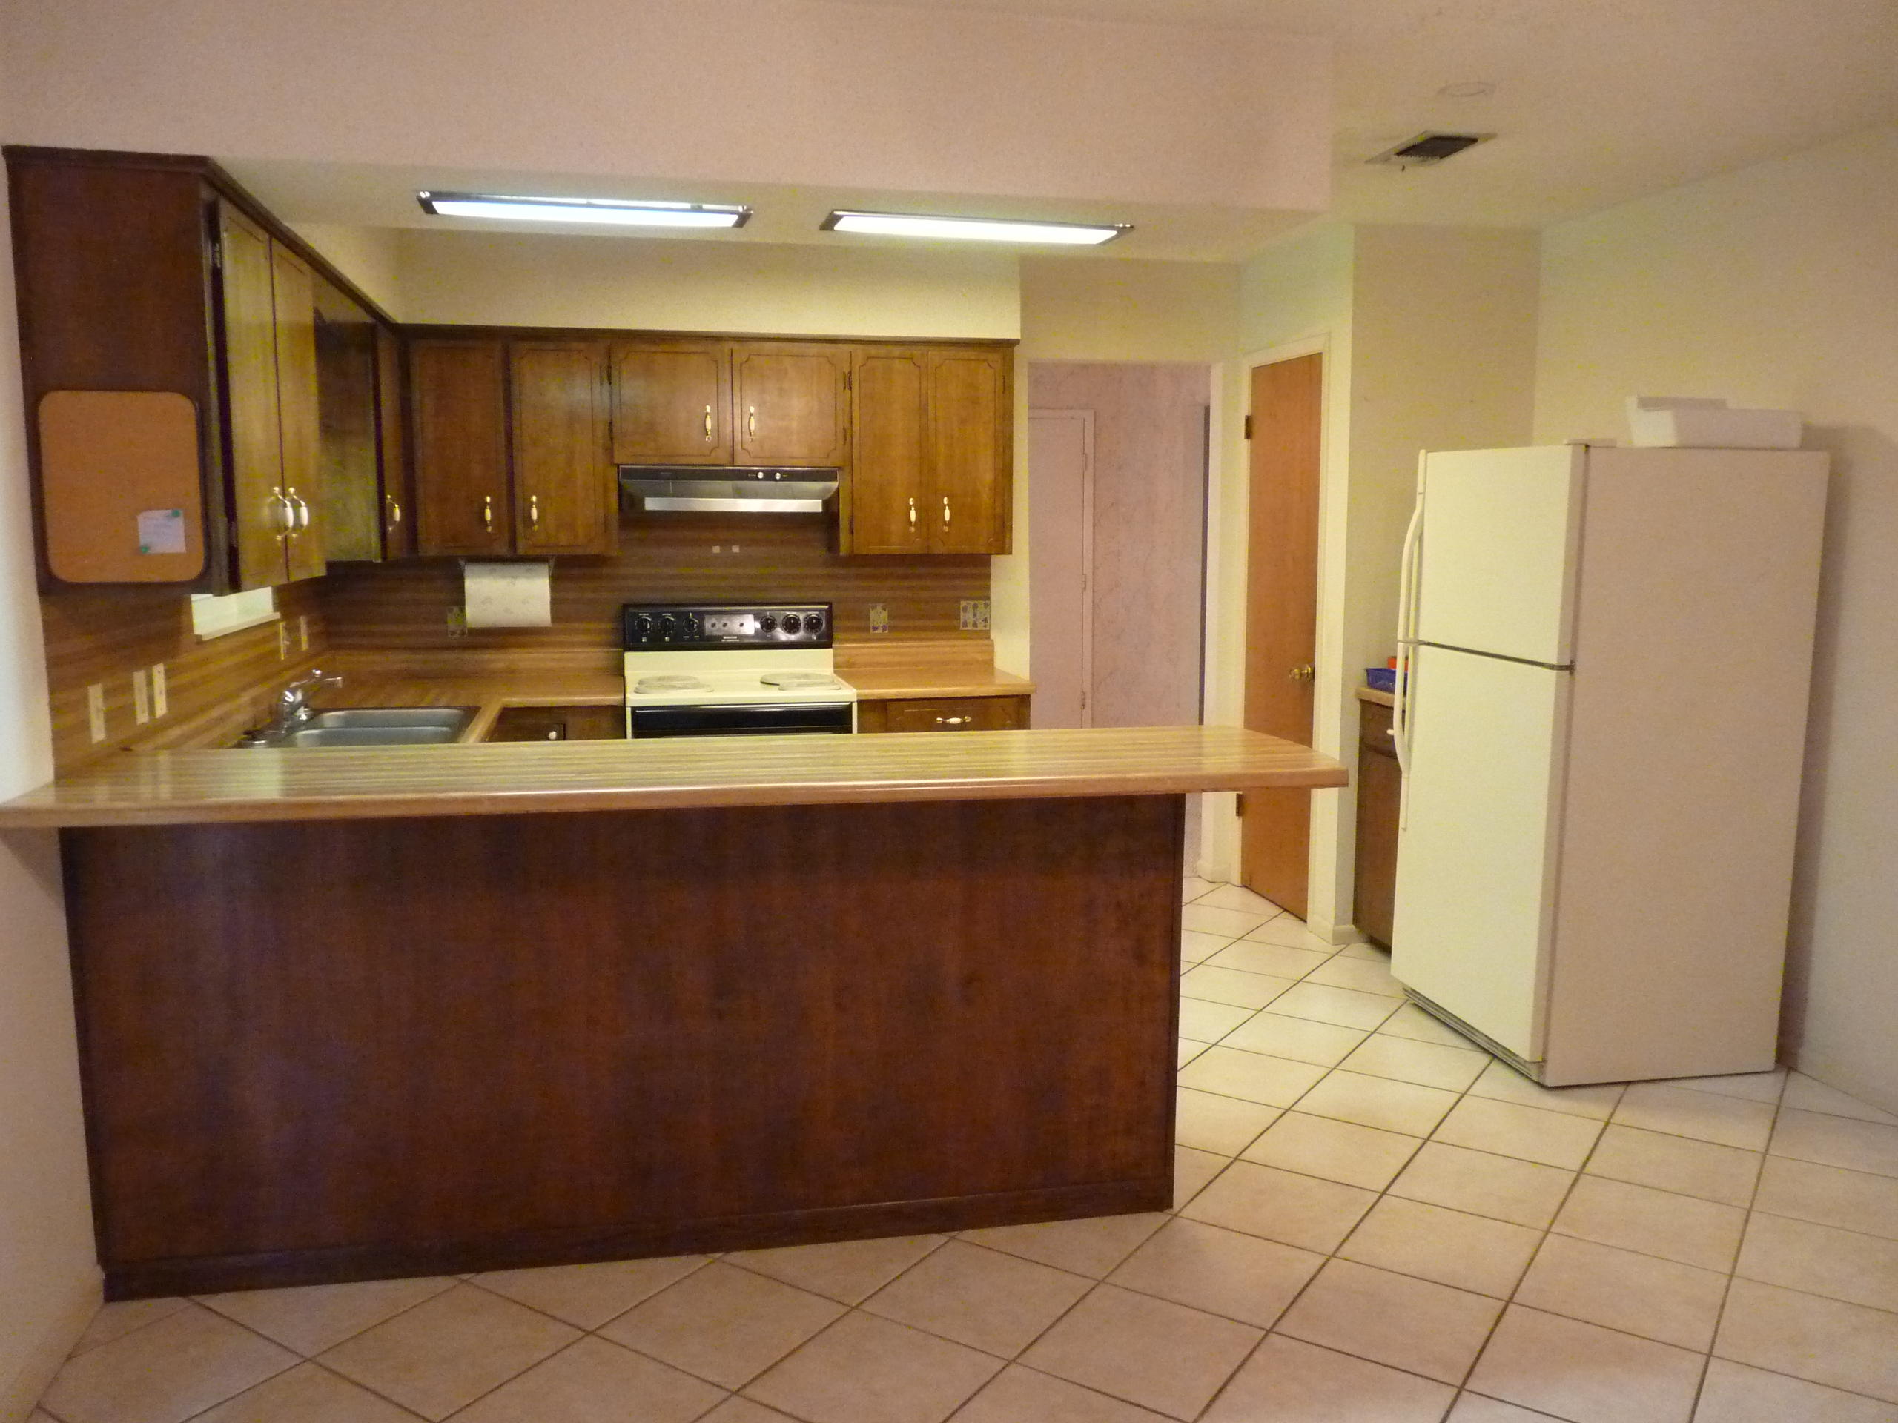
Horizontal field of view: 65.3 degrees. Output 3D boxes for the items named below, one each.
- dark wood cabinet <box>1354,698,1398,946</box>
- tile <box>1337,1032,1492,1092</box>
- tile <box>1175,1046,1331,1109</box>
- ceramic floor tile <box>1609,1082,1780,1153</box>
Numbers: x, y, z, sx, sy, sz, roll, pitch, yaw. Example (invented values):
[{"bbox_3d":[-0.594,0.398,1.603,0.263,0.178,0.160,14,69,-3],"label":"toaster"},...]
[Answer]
[{"bbox_3d":[1.734,0.407,4.894,0.585,0.870,0.570,-1,7,-12],"label":"dark wood cabinet"},{"bbox_3d":[1.269,0.957,4.015,0.333,0.010,0.333,4,8,33],"label":"tile"},{"bbox_3d":[0.799,0.969,3.918,0.333,0.010,0.333,4,8,33],"label":"tile"},{"bbox_3d":[1.836,1.001,3.650,0.333,0.010,0.333,4,8,33],"label":"ceramic floor tile"}]

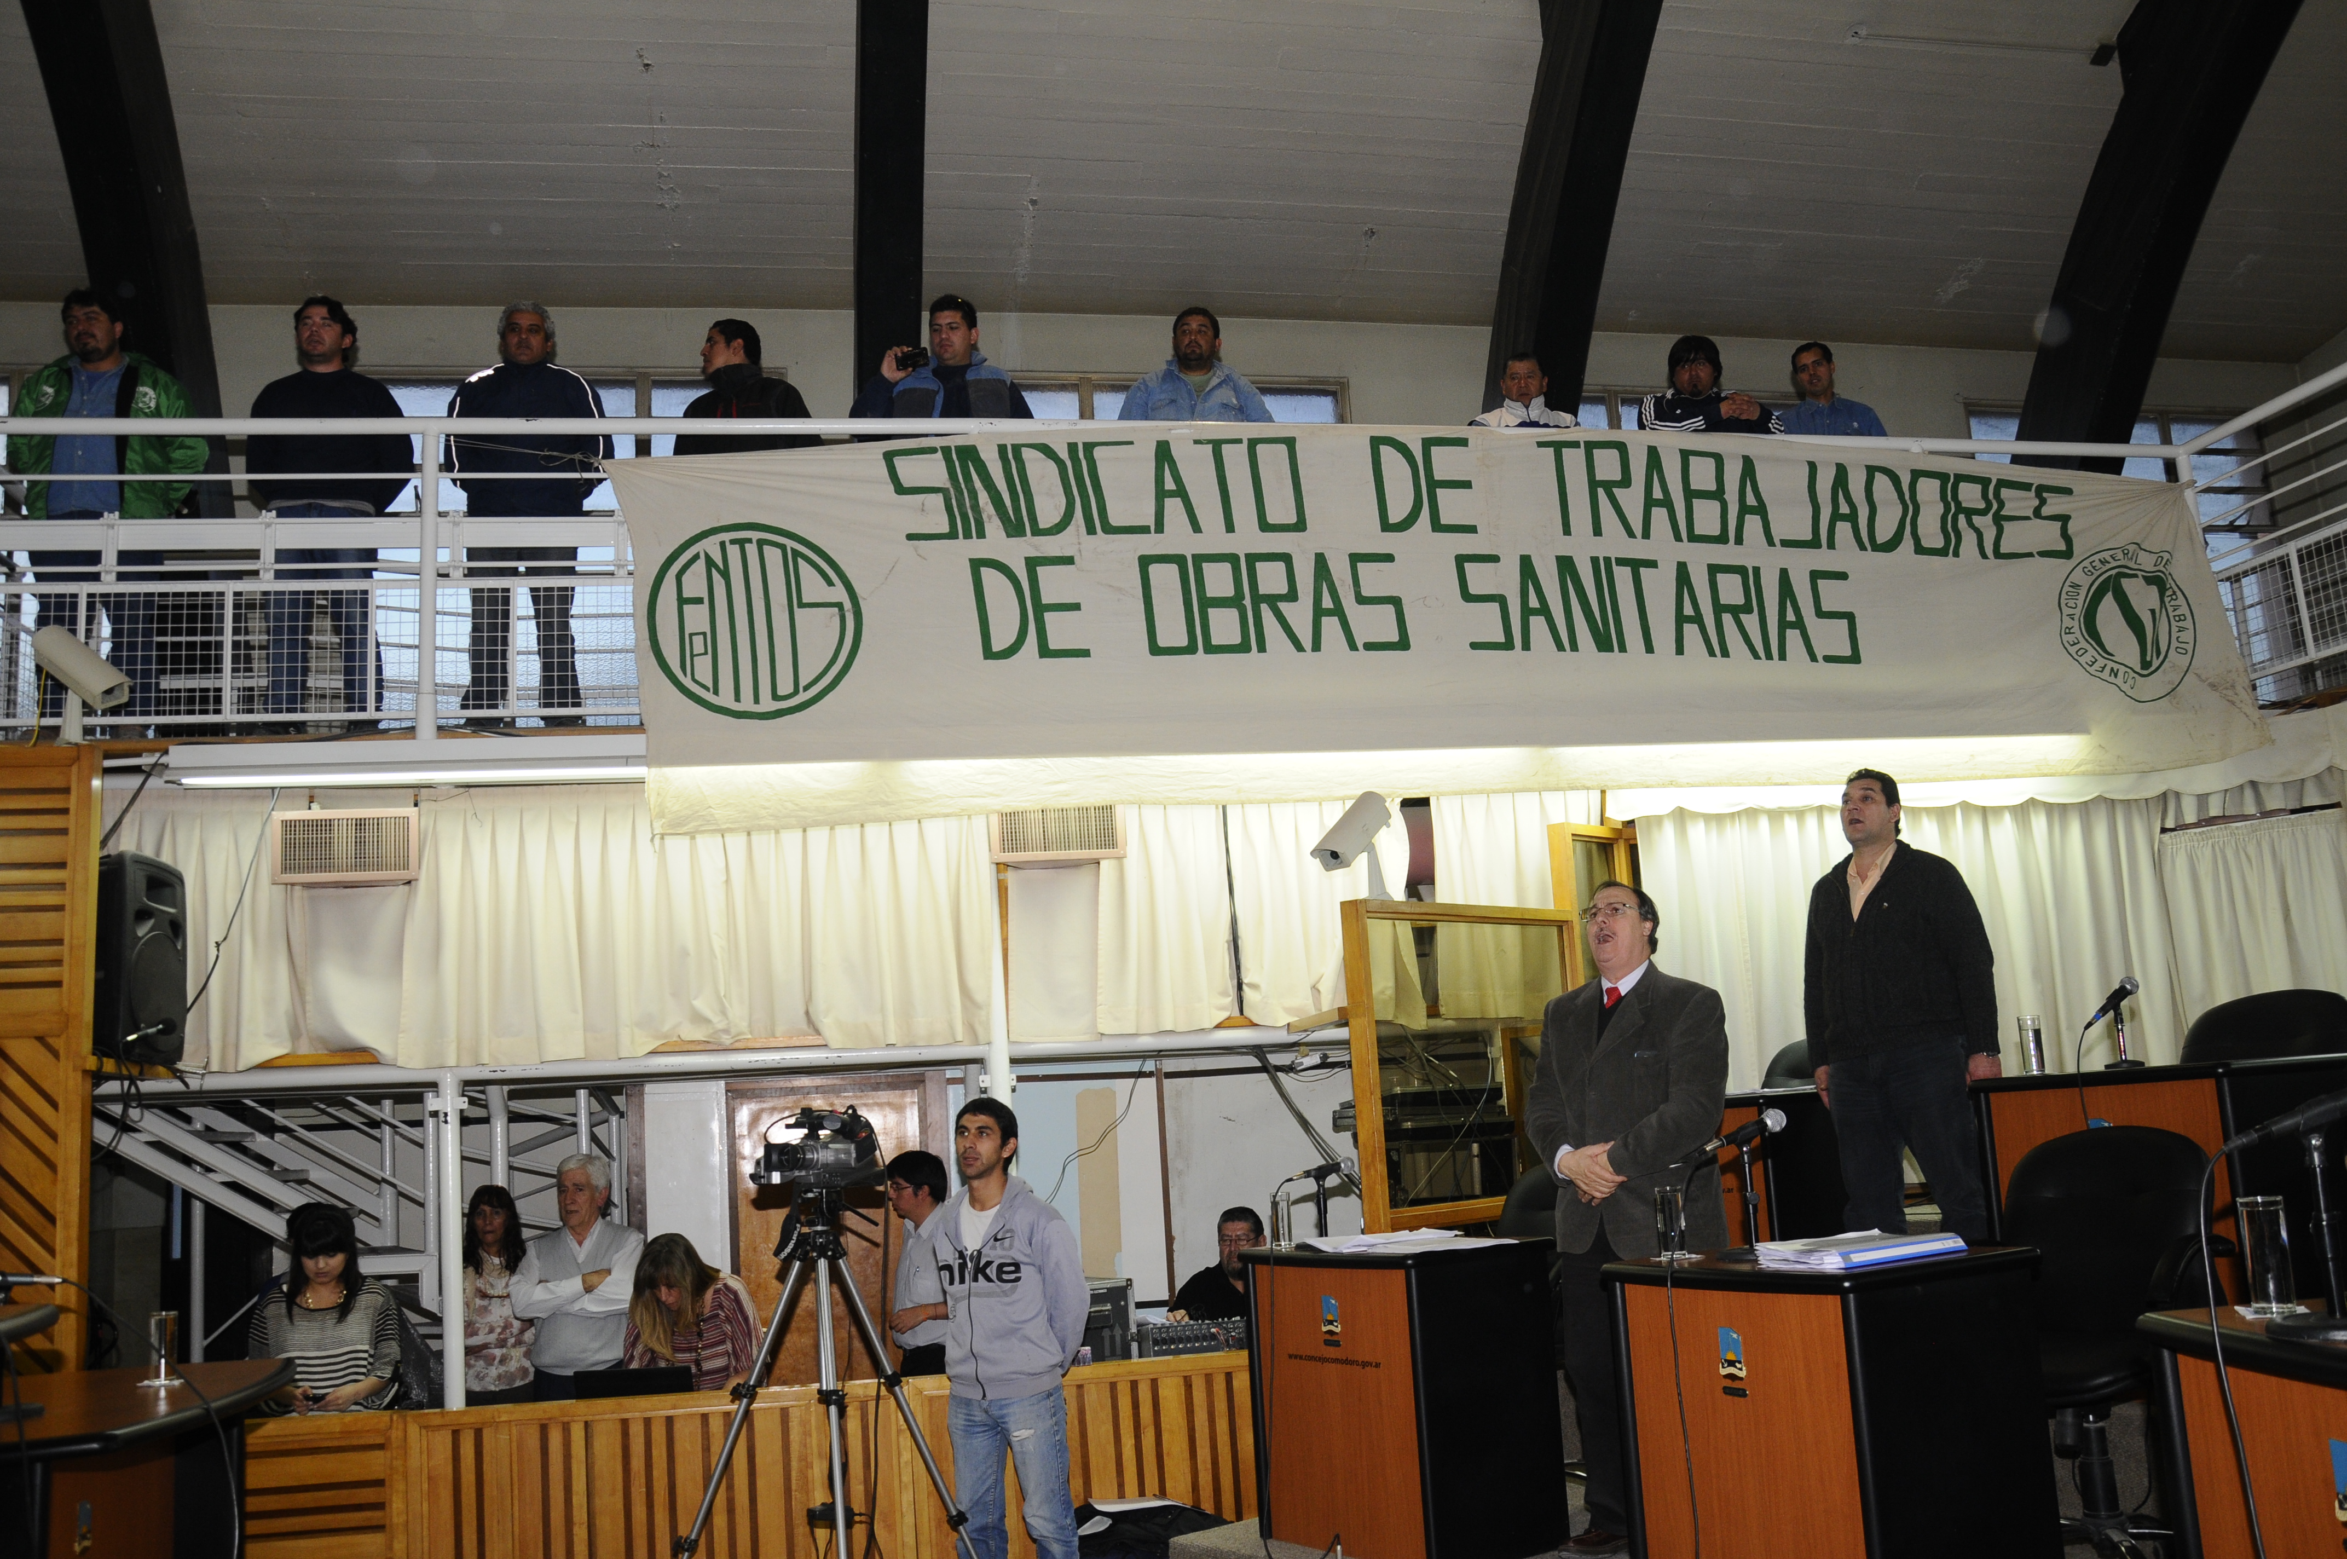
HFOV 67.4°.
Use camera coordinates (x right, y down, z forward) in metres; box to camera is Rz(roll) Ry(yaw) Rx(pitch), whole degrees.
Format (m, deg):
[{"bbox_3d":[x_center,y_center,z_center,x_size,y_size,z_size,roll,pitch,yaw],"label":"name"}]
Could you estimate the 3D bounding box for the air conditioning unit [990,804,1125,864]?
[{"bbox_3d":[-0.436,0.192,6.413,0.487,0.258,0.280,-1,-9,-9],"label":"air conditioning unit"}]

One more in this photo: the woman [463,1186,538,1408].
[{"bbox_3d":[-2.307,2.153,5.985,0.430,1.520,0.330,-1,-9,-15],"label":"woman"}]

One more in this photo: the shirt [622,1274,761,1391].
[{"bbox_3d":[-1.684,1.979,6.150,0.500,0.520,0.360,-3,-9,-3],"label":"shirt"}]

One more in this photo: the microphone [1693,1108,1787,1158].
[{"bbox_3d":[1.146,0.715,3.550,0.215,0.058,0.053,-17,-4,-20],"label":"microphone"}]

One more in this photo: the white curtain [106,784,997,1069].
[{"bbox_3d":[-2.097,0.476,6.065,2.961,0.974,0.130,-1,-9,-9],"label":"white curtain"}]

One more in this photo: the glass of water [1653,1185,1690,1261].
[{"bbox_3d":[1.055,0.940,3.715,0.057,0.146,0.057,-6,-10,14],"label":"glass of water"}]

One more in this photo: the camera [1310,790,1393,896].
[{"bbox_3d":[0.569,0.207,5.600,0.130,0.345,0.310,-10,-11,39],"label":"camera"}]

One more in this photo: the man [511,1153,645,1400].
[{"bbox_3d":[-2.060,2.178,6.164,0.520,1.680,0.350,-2,-9,-7],"label":"man"}]

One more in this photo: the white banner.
[{"bbox_3d":[1.328,-0.653,6.835,6.634,1.462,0.150,-2,-10,-12],"label":"white banner"}]

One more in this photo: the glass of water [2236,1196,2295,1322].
[{"bbox_3d":[1.490,0.650,2.395,0.057,0.146,0.057,-9,-11,30],"label":"glass of water"}]

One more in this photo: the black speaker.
[{"bbox_3d":[-3.401,0.578,5.544,0.370,0.670,0.410,-2,-9,-5],"label":"black speaker"}]

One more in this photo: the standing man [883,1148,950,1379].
[{"bbox_3d":[-0.815,2.051,5.879,0.360,1.600,0.470,3,-10,-32],"label":"standing man"}]

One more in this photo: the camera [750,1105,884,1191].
[{"bbox_3d":[-0.949,0.988,4.700,0.350,0.225,0.180,4,-12,-39],"label":"camera"}]

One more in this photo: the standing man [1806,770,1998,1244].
[{"bbox_3d":[2.086,0.818,4.982,0.350,1.710,0.530,3,-12,-37],"label":"standing man"}]

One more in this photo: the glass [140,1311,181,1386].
[{"bbox_3d":[-2.203,1.240,3.837,0.057,0.146,0.057,2,-11,-29],"label":"glass"}]

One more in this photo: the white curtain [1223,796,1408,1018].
[{"bbox_3d":[0.549,0.435,6.504,0.724,0.943,0.130,-1,-9,-9],"label":"white curtain"}]

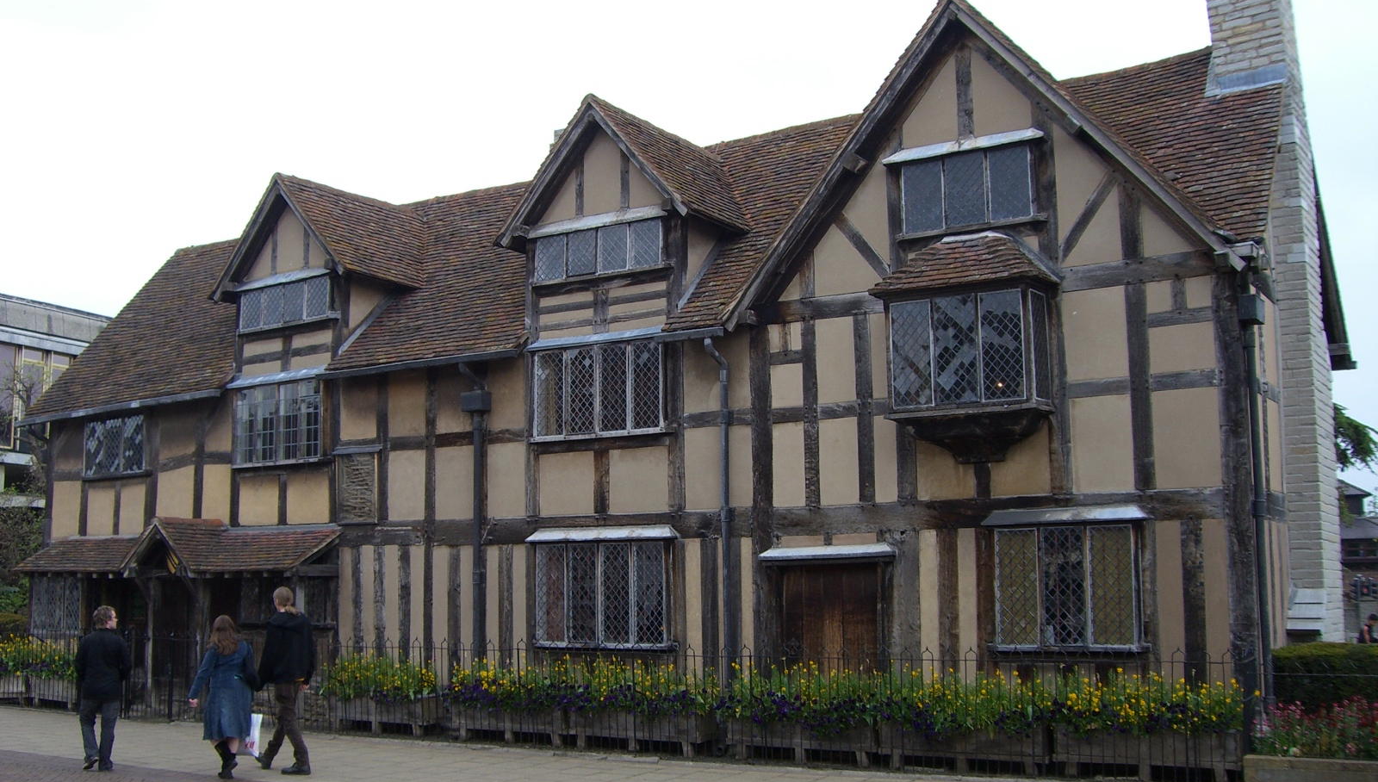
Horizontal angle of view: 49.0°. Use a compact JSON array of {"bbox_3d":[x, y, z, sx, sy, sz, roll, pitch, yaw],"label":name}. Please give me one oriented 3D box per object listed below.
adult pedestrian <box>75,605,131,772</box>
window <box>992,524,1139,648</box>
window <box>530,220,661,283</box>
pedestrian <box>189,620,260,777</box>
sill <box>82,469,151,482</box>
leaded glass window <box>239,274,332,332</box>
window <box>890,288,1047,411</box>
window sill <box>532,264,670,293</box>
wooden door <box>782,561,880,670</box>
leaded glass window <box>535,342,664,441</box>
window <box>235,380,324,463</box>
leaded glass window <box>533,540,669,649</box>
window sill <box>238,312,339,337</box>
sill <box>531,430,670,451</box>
[{"bbox_3d":[-6.206,3.131,16.034,0.520,1.710,0.380,4,-8,-33],"label":"adult pedestrian"},{"bbox_3d":[3.728,1.946,14.999,1.410,1.174,0.170,-5,-9,33],"label":"window"},{"bbox_3d":[-1.162,-1.721,18.710,1.911,0.546,0.120,-5,-9,33],"label":"window"},{"bbox_3d":[-4.703,3.076,15.329,0.580,1.610,0.460,6,-9,-42],"label":"pedestrian"},{"bbox_3d":[-9.080,1.335,24.019,1.794,0.103,0.140,-6,-9,34],"label":"sill"},{"bbox_3d":[-5.923,-1.273,22.141,1.987,0.641,0.100,-6,-9,34],"label":"leaded glass window"},{"bbox_3d":[2.876,-0.409,15.619,1.554,1.195,0.450,-6,-9,34],"label":"window"},{"bbox_3d":[-1.104,-1.382,18.584,2.025,0.118,0.180,-5,-9,33],"label":"window sill"},{"bbox_3d":[1.566,2.892,16.576,1.249,1.971,0.080,-6,-9,34],"label":"wooden door"},{"bbox_3d":[-1.140,-0.013,18.445,1.932,1.087,0.150,-5,-9,33],"label":"leaded glass window"},{"bbox_3d":[-5.841,0.454,21.460,1.742,1.090,0.150,-5,-9,33],"label":"window"},{"bbox_3d":[-1.073,2.429,18.076,1.937,1.226,0.160,-5,-9,33],"label":"leaded glass window"},{"bbox_3d":[-5.825,-0.974,21.984,2.219,0.095,0.150,-6,-9,34],"label":"window sill"},{"bbox_3d":[-1.101,0.612,18.538,2.164,0.141,0.140,-6,-9,34],"label":"sill"}]

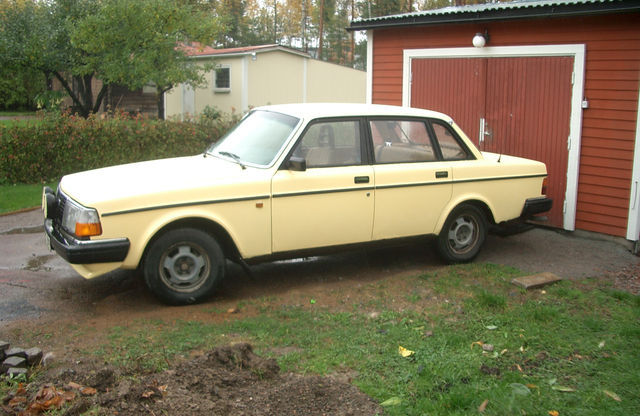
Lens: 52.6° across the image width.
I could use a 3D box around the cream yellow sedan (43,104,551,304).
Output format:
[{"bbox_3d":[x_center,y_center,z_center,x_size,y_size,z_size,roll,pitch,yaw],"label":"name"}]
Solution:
[{"bbox_3d":[-0.025,-0.210,5.980,4.790,1.440,1.710,-4,10,-29],"label":"cream yellow sedan"}]

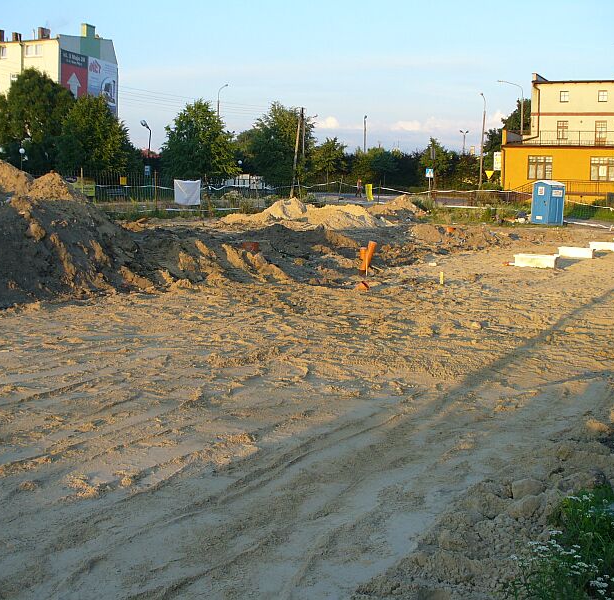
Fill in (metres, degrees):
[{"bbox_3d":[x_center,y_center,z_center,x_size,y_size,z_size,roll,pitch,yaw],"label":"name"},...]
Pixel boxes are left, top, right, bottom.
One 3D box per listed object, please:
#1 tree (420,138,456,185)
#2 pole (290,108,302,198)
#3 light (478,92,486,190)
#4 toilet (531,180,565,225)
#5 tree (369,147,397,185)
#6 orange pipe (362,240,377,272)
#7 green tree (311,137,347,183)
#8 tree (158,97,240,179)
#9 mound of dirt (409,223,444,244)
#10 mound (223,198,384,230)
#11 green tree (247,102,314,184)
[{"bbox_3d":[13.640,-13.919,88.650,3.500,5.300,3.500,1,8,0],"label":"tree"},{"bbox_3d":[-0.956,-12.549,73.497,0.950,7.600,0.400,1,8,0],"label":"pole"},{"bbox_3d":[15.787,-14.174,77.405,0.350,9.000,0.900,5,8,25],"label":"light"},{"bbox_3d":[12.697,-5.140,44.849,1.170,2.280,1.150,-4,9,-32],"label":"toilet"},{"bbox_3d":[8.100,-13.755,89.702,2.800,4.500,2.800,1,8,0],"label":"tree"},{"bbox_3d":[1.535,-1.081,21.000,0.380,0.740,0.220,2,8,0],"label":"orange pipe"},{"bbox_3d":[2.348,-13.715,86.643,3.500,5.400,3.500,1,8,0],"label":"green tree"},{"bbox_3d":[-8.800,-12.377,70.000,6.300,8.000,6.200,1,8,-7],"label":"tree"},{"bbox_3d":[3.779,-2.126,26.967,1.000,0.500,1.000,1,8,0],"label":"mound of dirt"},{"bbox_3d":[-0.153,-3.843,37.300,6.800,1.150,4.000,2,8,0],"label":"mound"},{"bbox_3d":[-2.355,-13.209,76.000,5.700,8.300,5.700,1,8,-2],"label":"green tree"}]

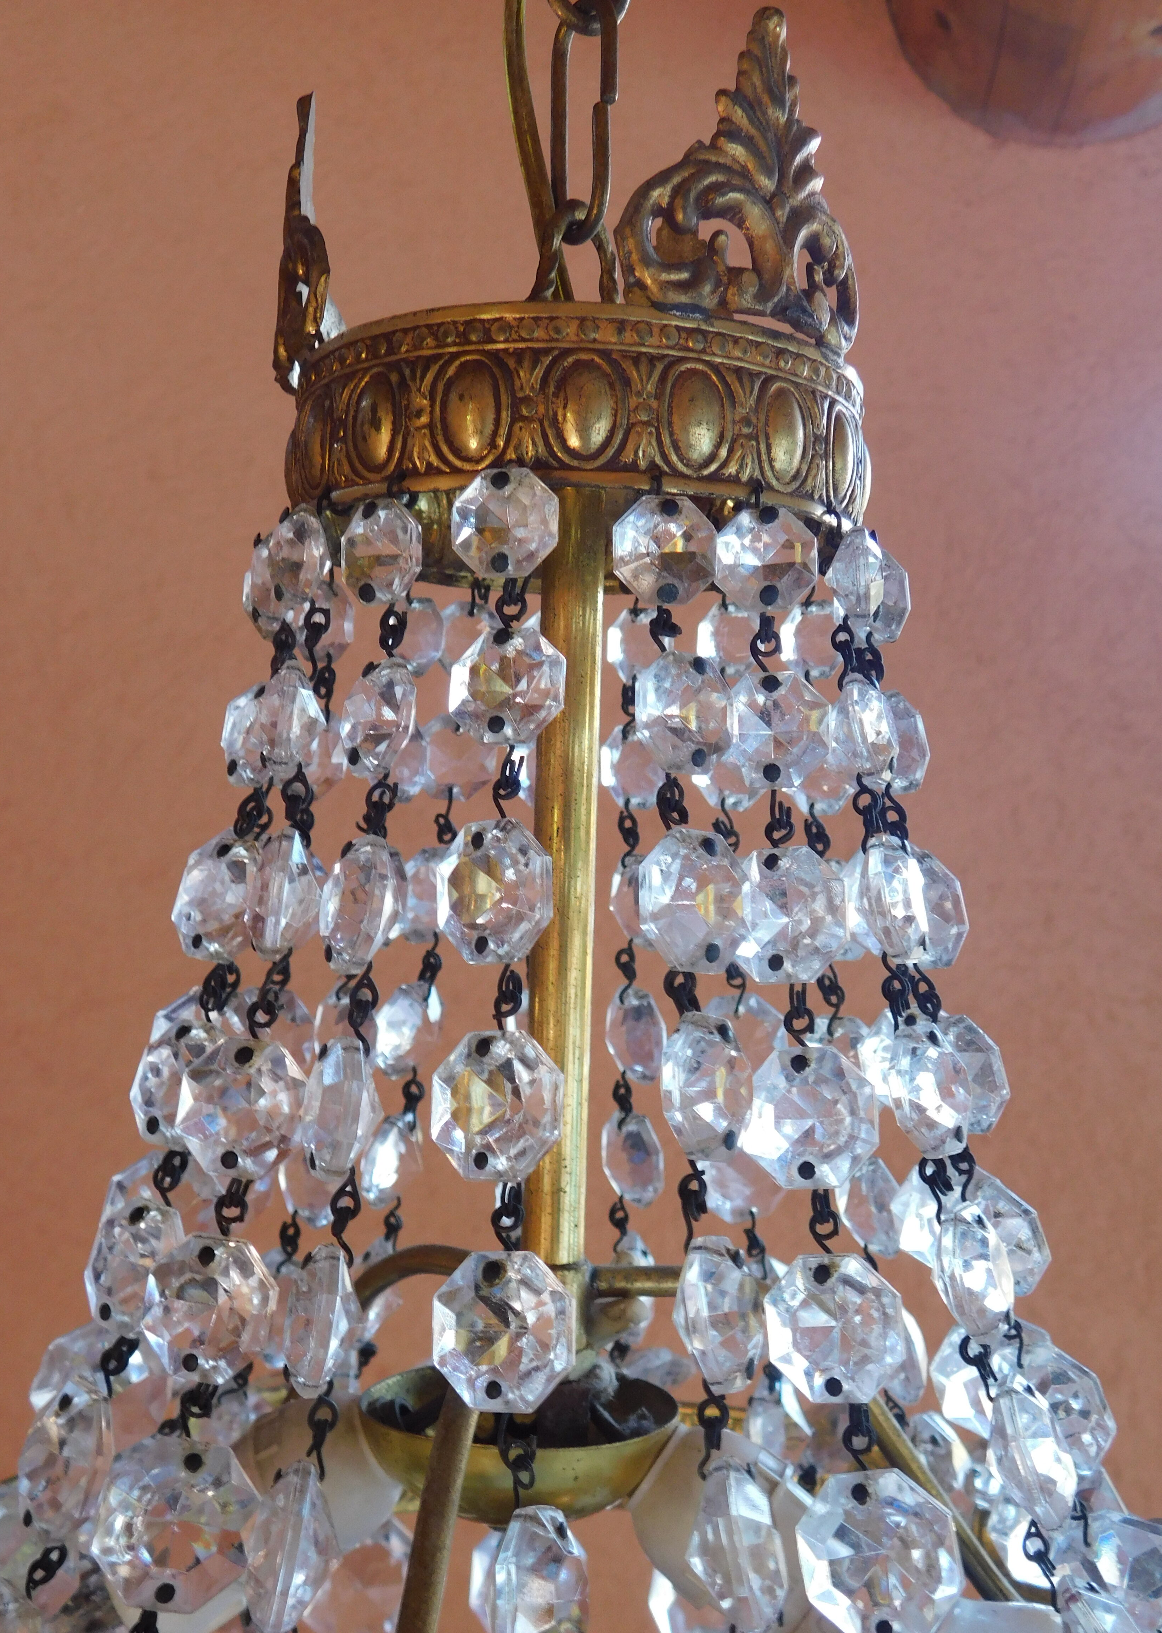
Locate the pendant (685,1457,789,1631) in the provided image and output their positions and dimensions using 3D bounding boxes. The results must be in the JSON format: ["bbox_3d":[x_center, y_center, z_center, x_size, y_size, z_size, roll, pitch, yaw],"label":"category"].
[{"bbox_3d":[0.018,0.086,0.199,0.011,0.020,0.020,-11,-13,3],"label":"pendant"}]

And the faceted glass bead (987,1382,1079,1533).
[{"bbox_3d":[0.063,0.090,0.238,0.009,0.020,0.020,-22,-25,19],"label":"faceted glass bead"}]

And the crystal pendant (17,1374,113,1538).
[{"bbox_3d":[-0.071,0.088,0.234,0.020,0.020,0.009,-9,-31,39],"label":"crystal pendant"}]

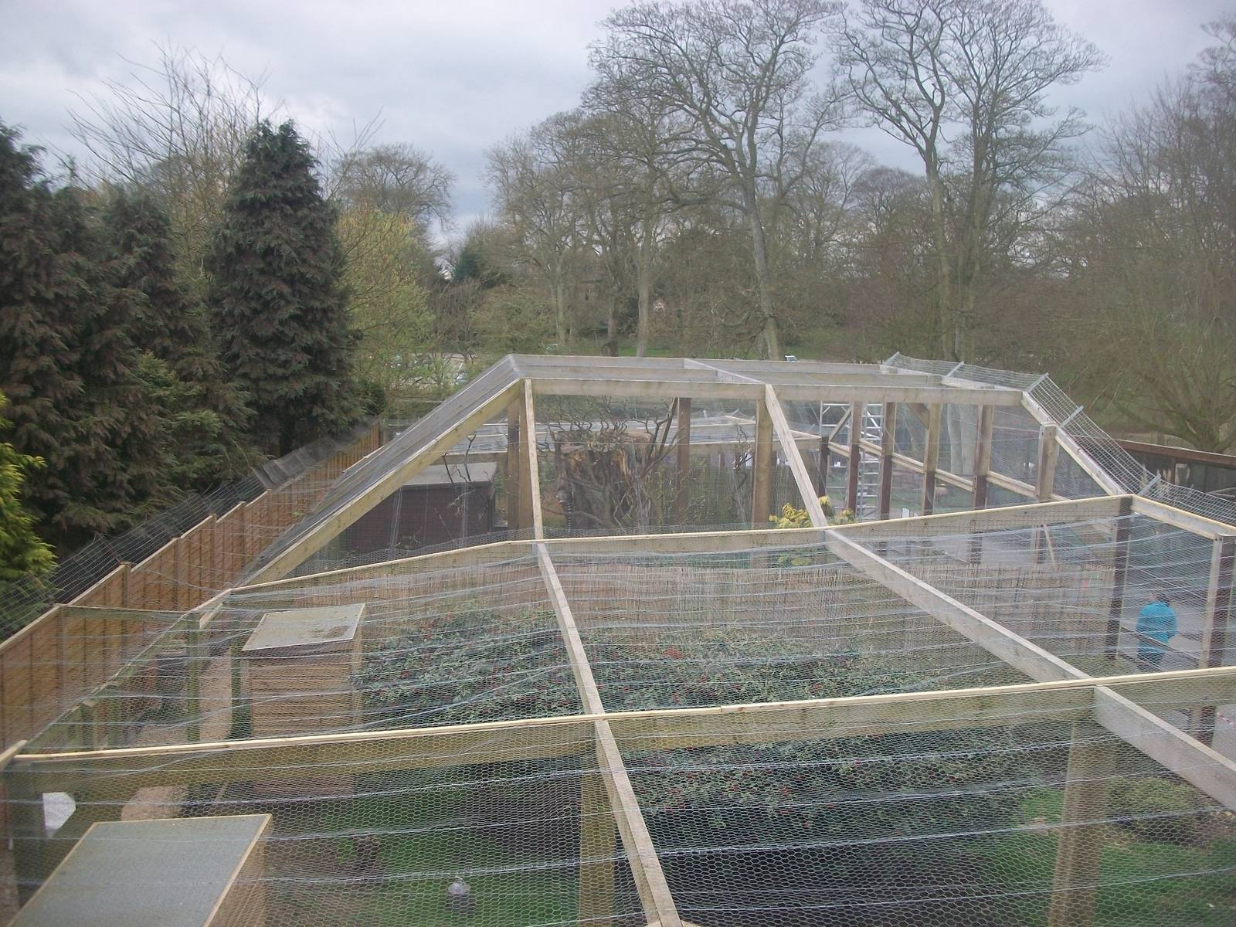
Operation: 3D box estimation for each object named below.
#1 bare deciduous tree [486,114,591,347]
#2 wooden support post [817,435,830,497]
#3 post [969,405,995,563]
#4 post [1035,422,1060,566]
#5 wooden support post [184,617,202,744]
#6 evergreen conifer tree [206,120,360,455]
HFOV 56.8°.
[{"bbox_3d":[-7.080,-20.477,101.521,9.300,20.550,9.000,2,9,0],"label":"bare deciduous tree"},{"bbox_3d":[4.904,0.282,27.344,0.160,1.940,0.160,1,9,-4],"label":"wooden support post"},{"bbox_3d":[5.664,0.429,17.933,0.170,3.150,0.170,1,9,-4],"label":"post"},{"bbox_3d":[5.750,0.816,15.499,0.180,2.680,0.170,1,9,-4],"label":"post"},{"bbox_3d":[-3.924,2.276,10.634,0.120,1.810,0.120,1,9,-6],"label":"wooden support post"},{"bbox_3d":[-9.775,-4.327,33.314,4.300,11.000,4.300,1,9,-6],"label":"evergreen conifer tree"}]

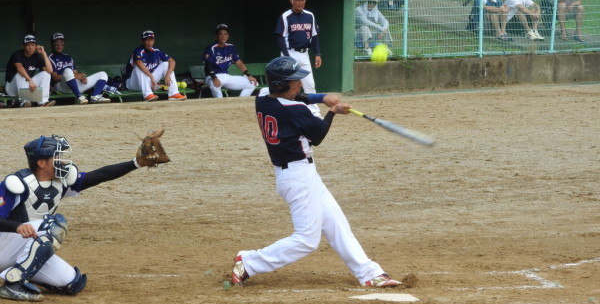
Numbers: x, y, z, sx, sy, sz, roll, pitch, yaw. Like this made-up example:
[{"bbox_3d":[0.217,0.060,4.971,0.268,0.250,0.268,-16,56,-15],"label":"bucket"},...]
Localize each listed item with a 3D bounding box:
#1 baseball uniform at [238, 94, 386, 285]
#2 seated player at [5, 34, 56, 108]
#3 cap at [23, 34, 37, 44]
[{"bbox_3d":[0.090,0.244,19.700,0.950,1.300,0.580,-2,4,-25],"label":"baseball uniform"},{"bbox_3d":[-3.723,-1.126,40.700,0.600,1.030,0.750,-1,4,-18],"label":"seated player"},{"bbox_3d":[-3.711,-1.550,40.500,0.180,0.140,0.250,-1,4,-15],"label":"cap"}]

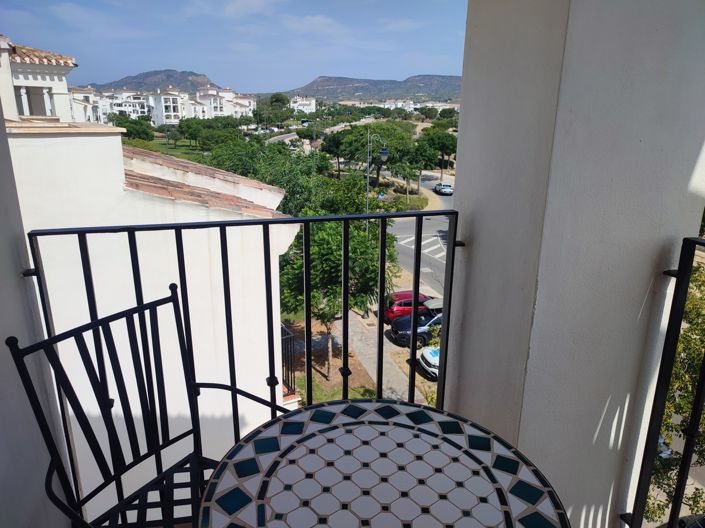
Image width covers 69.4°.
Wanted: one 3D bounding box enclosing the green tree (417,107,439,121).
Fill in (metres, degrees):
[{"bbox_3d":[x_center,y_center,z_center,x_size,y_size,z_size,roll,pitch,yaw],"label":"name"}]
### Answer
[{"bbox_3d":[23.580,-47.161,160.000,6.920,4.500,6.570,0,17,0],"label":"green tree"}]

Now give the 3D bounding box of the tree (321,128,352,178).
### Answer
[{"bbox_3d":[-2.240,-16.502,76.000,4.480,7.180,4.260,0,17,0],"label":"tree"}]

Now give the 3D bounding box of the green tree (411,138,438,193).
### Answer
[{"bbox_3d":[9.055,-12.325,64.000,3.520,6.680,3.350,0,17,0],"label":"green tree"}]

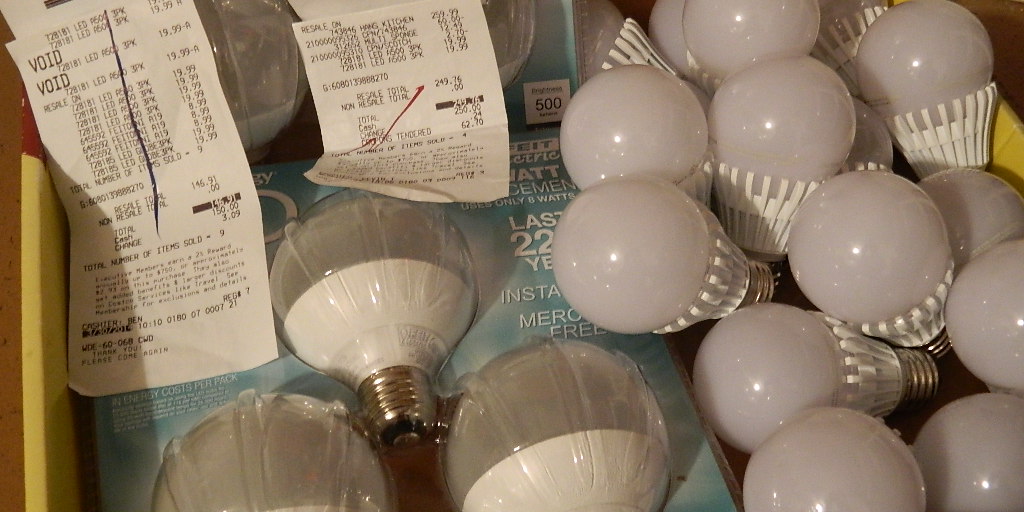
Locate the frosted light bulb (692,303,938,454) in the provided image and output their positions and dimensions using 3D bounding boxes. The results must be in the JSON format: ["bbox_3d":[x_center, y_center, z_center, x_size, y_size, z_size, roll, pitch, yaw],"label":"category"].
[{"bbox_3d":[0.126,0.050,0.497,0.112,0.061,0.061,1,89,-27],"label":"frosted light bulb"}]

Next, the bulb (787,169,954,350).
[{"bbox_3d":[0.154,0.010,0.501,0.061,0.112,0.061,-20,49,24],"label":"bulb"}]

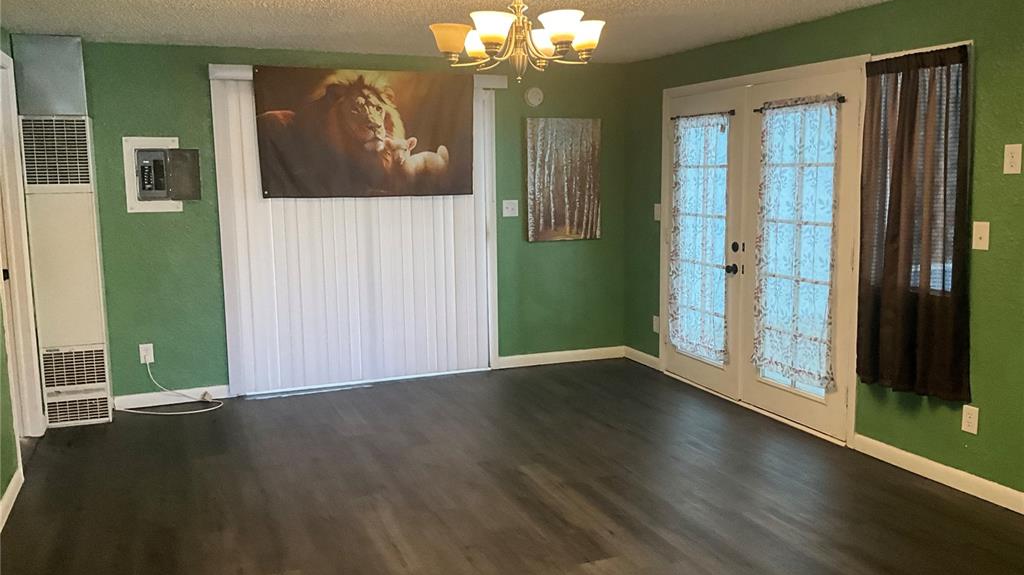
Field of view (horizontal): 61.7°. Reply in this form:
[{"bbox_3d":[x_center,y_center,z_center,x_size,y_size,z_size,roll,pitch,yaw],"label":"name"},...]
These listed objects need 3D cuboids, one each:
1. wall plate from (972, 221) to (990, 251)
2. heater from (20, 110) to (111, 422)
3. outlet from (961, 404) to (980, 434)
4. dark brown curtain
[{"bbox_3d":[2.132,-0.233,3.896,0.010,0.128,0.083,-4,8,-22],"label":"wall plate"},{"bbox_3d":[-2.796,-0.103,5.425,0.370,1.913,0.322,-4,8,-22],"label":"heater"},{"bbox_3d":[2.200,0.637,4.108,0.010,0.120,0.077,-4,8,-22],"label":"outlet"},{"bbox_3d":[1.996,-0.315,4.325,0.060,1.682,0.646,-4,8,-22],"label":"dark brown curtain"}]

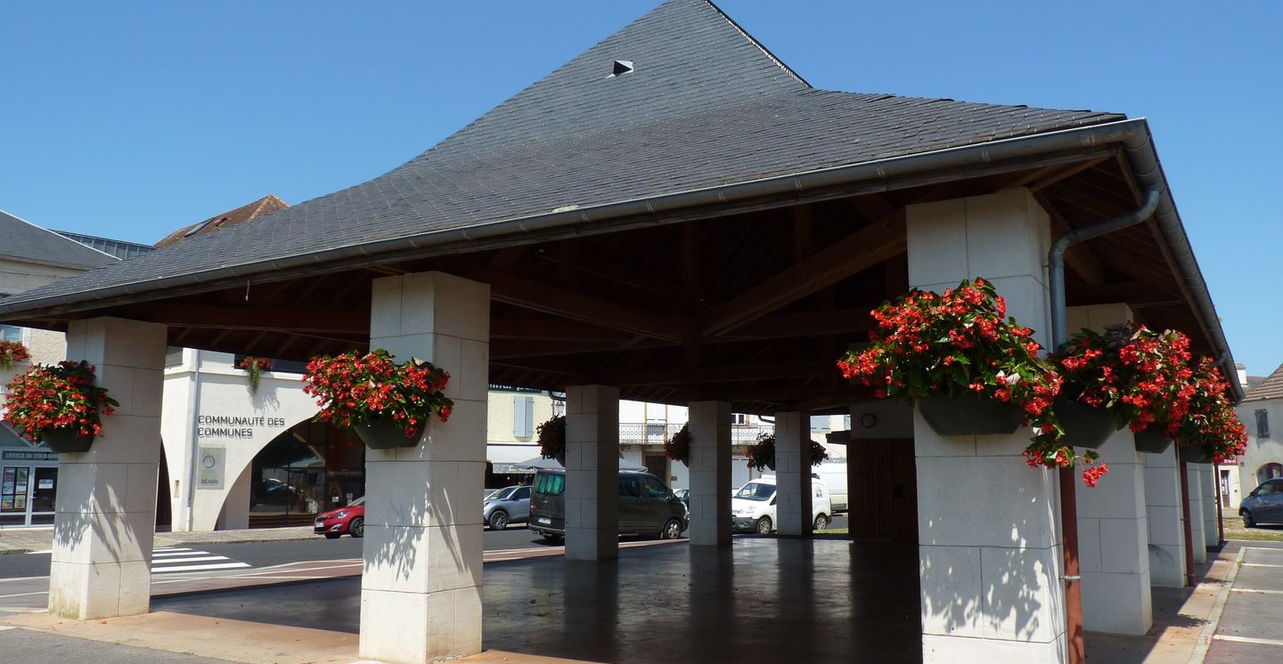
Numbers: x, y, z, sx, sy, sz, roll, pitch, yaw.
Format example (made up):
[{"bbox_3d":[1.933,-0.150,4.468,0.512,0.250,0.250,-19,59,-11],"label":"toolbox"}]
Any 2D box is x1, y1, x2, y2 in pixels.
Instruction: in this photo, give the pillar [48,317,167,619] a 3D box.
[{"bbox_3d":[-6.363,1.611,11.959,0.760,3.434,0.755,-5,-10,32],"label":"pillar"}]

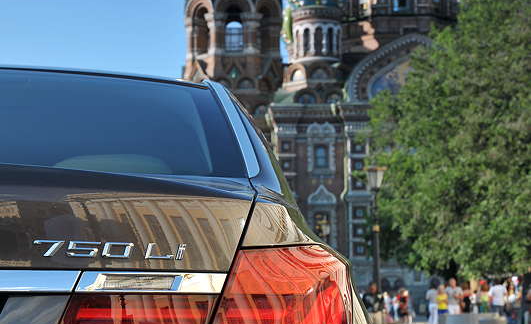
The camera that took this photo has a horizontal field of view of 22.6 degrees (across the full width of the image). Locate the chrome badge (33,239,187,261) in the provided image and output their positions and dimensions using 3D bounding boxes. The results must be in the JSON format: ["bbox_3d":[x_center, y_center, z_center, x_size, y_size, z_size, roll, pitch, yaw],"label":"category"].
[{"bbox_3d":[-0.209,0.119,1.790,0.207,0.025,0.010,1,-18,-11],"label":"chrome badge"}]

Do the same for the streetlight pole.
[{"bbox_3d":[3.517,2.823,42.000,0.620,5.350,0.620,-1,-6,5],"label":"streetlight pole"}]

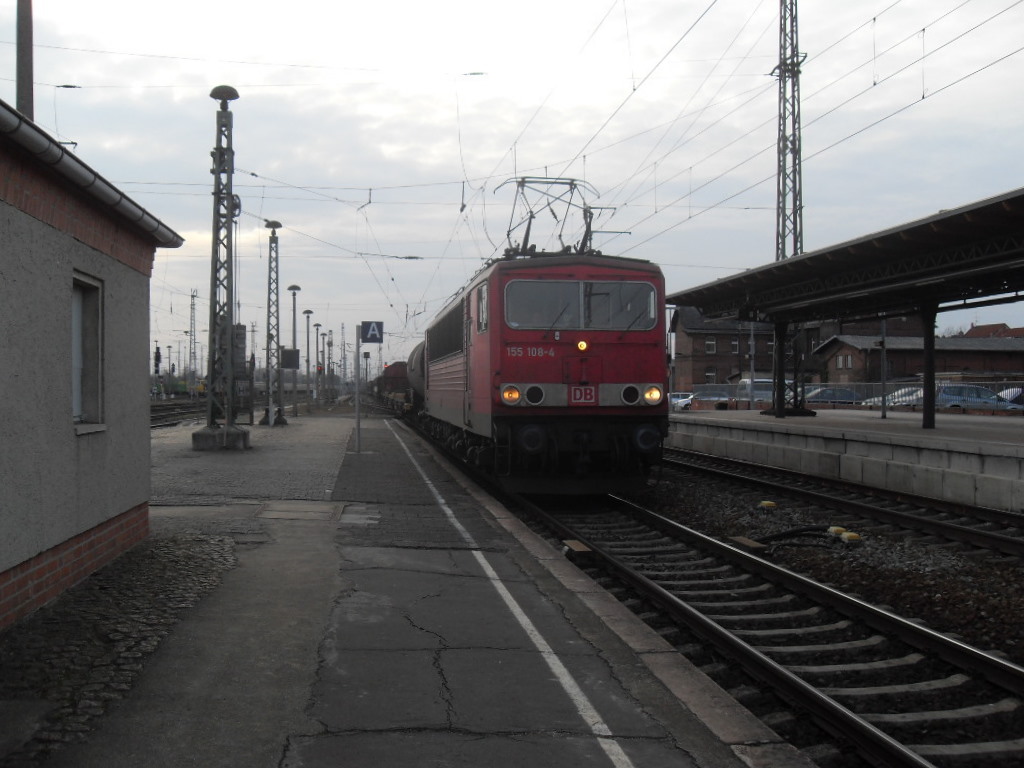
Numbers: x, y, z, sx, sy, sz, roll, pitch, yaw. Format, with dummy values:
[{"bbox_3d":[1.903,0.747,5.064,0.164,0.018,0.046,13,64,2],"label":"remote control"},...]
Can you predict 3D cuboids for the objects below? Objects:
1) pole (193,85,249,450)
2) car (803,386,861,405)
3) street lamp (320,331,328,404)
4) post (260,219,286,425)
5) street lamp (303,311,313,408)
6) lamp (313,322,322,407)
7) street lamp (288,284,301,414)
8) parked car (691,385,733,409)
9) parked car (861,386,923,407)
[{"bbox_3d":[-7.241,-2.926,25.200,1.270,9.107,1.250,0,0,-9],"label":"pole"},{"bbox_3d":[15.898,0.948,52.000,4.350,1.430,1.750,0,0,-9],"label":"car"},{"bbox_3d":[-18.735,-1.503,100.500,0.690,7.086,0.690,0,0,-9],"label":"street lamp"},{"bbox_3d":[-9.994,-2.570,42.200,1.100,8.581,1.050,0,0,-9],"label":"post"},{"bbox_3d":[-14.142,-1.632,70.000,0.710,7.009,0.710,0,0,-9],"label":"street lamp"},{"bbox_3d":[-16.353,-1.579,85.000,0.700,7.068,0.700,0,0,-9],"label":"lamp"},{"bbox_3d":[-11.634,-1.752,54.000,0.710,7.074,0.710,0,0,-9],"label":"street lamp"},{"bbox_3d":[13.589,1.244,71.000,4.300,1.430,1.750,0,0,-9],"label":"parked car"},{"bbox_3d":[17.365,0.895,43.500,4.300,1.470,1.760,0,0,-9],"label":"parked car"}]

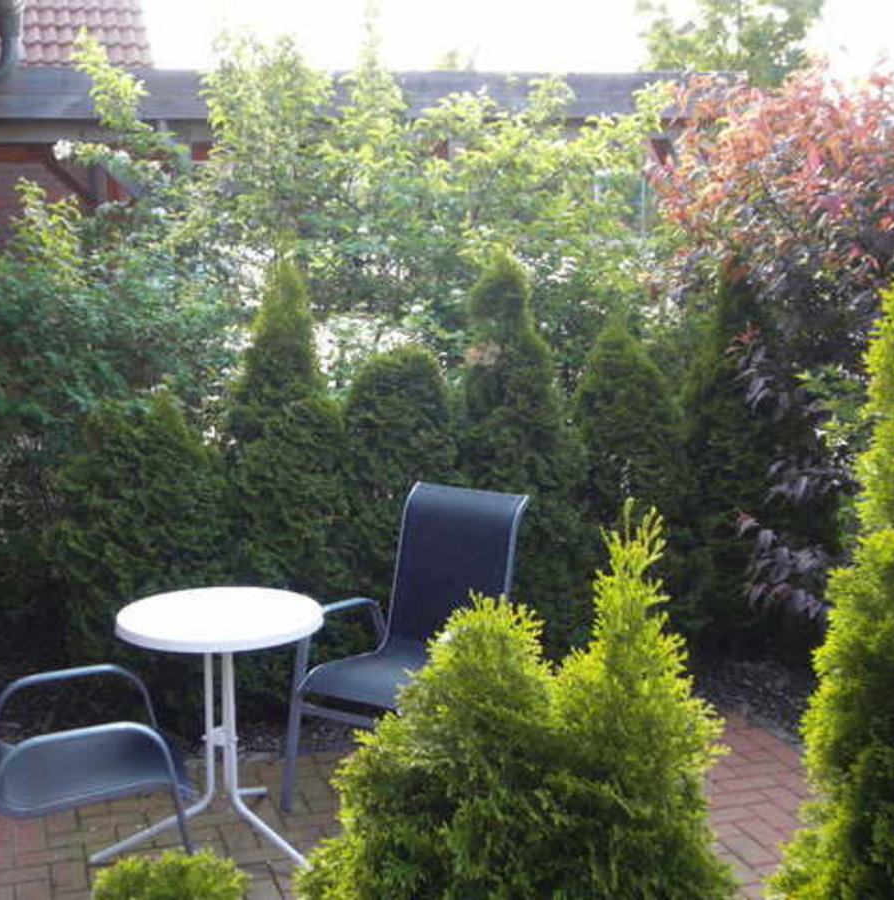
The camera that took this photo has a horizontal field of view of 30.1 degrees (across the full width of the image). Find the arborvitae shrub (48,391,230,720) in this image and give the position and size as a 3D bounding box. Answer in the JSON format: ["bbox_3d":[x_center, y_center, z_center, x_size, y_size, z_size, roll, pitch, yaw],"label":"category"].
[{"bbox_3d":[-1.132,0.353,6.213,0.640,1.147,0.620,0,10,0],"label":"arborvitae shrub"}]

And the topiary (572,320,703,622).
[{"bbox_3d":[0.743,0.163,6.636,0.500,1.363,0.540,0,10,0],"label":"topiary"}]

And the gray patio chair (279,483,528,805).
[{"bbox_3d":[-0.097,0.637,5.296,0.550,0.913,0.745,6,12,30],"label":"gray patio chair"}]

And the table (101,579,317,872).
[{"bbox_3d":[-0.664,0.823,4.949,0.640,0.700,0.640,0,10,0],"label":"table"}]

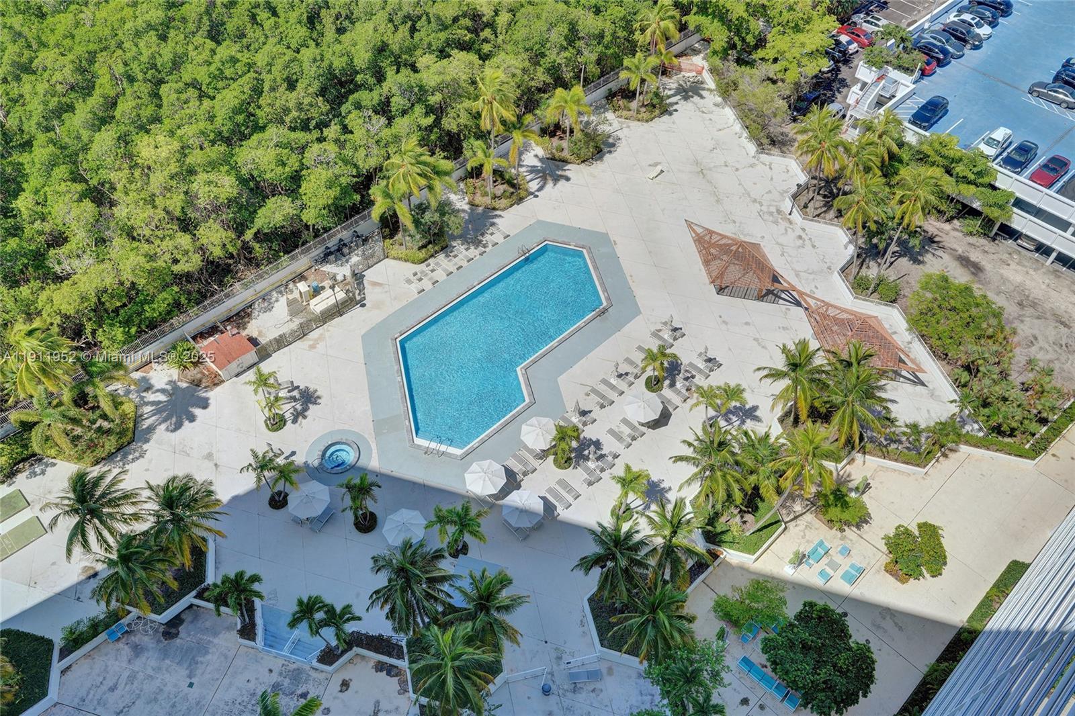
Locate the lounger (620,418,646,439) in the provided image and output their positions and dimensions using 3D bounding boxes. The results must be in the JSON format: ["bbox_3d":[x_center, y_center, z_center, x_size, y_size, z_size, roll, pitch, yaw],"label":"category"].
[{"bbox_3d":[7.101,5.217,62.416,0.670,0.460,2.020,-38,59,-26],"label":"lounger"}]

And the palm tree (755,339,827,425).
[{"bbox_3d":[17.518,2.338,59.201,5.100,8.180,5.100,-1,51,0],"label":"palm tree"}]

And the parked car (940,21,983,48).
[{"bbox_3d":[44.940,-34.309,87.664,1.830,1.580,4.500,-36,58,-24],"label":"parked car"}]

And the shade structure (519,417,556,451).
[{"bbox_3d":[0.192,6.168,63.677,2.950,2.600,2.950,0,51,0],"label":"shade structure"}]

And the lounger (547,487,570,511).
[{"bbox_3d":[1.468,9.777,57.946,1.950,0.420,0.680,38,60,26],"label":"lounger"}]

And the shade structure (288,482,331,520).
[{"bbox_3d":[-15.483,10.075,57.270,2.750,2.550,2.750,7,52,7],"label":"shade structure"}]

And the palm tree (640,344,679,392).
[{"bbox_3d":[9.198,0.713,64.300,2.900,4.000,2.900,-2,51,0],"label":"palm tree"}]

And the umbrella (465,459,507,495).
[{"bbox_3d":[-3.490,8.588,57.551,2.750,2.550,2.750,0,51,0],"label":"umbrella"}]

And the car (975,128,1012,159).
[{"bbox_3d":[42.953,-20.104,78.506,4.450,1.560,1.830,-36,60,-25],"label":"car"}]

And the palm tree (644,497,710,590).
[{"bbox_3d":[8.096,12.235,50.936,4.400,8.760,4.400,-1,51,0],"label":"palm tree"}]

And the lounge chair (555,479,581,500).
[{"bbox_3d":[2.148,9.315,58.797,0.680,0.380,2.000,-38,60,-25],"label":"lounge chair"}]

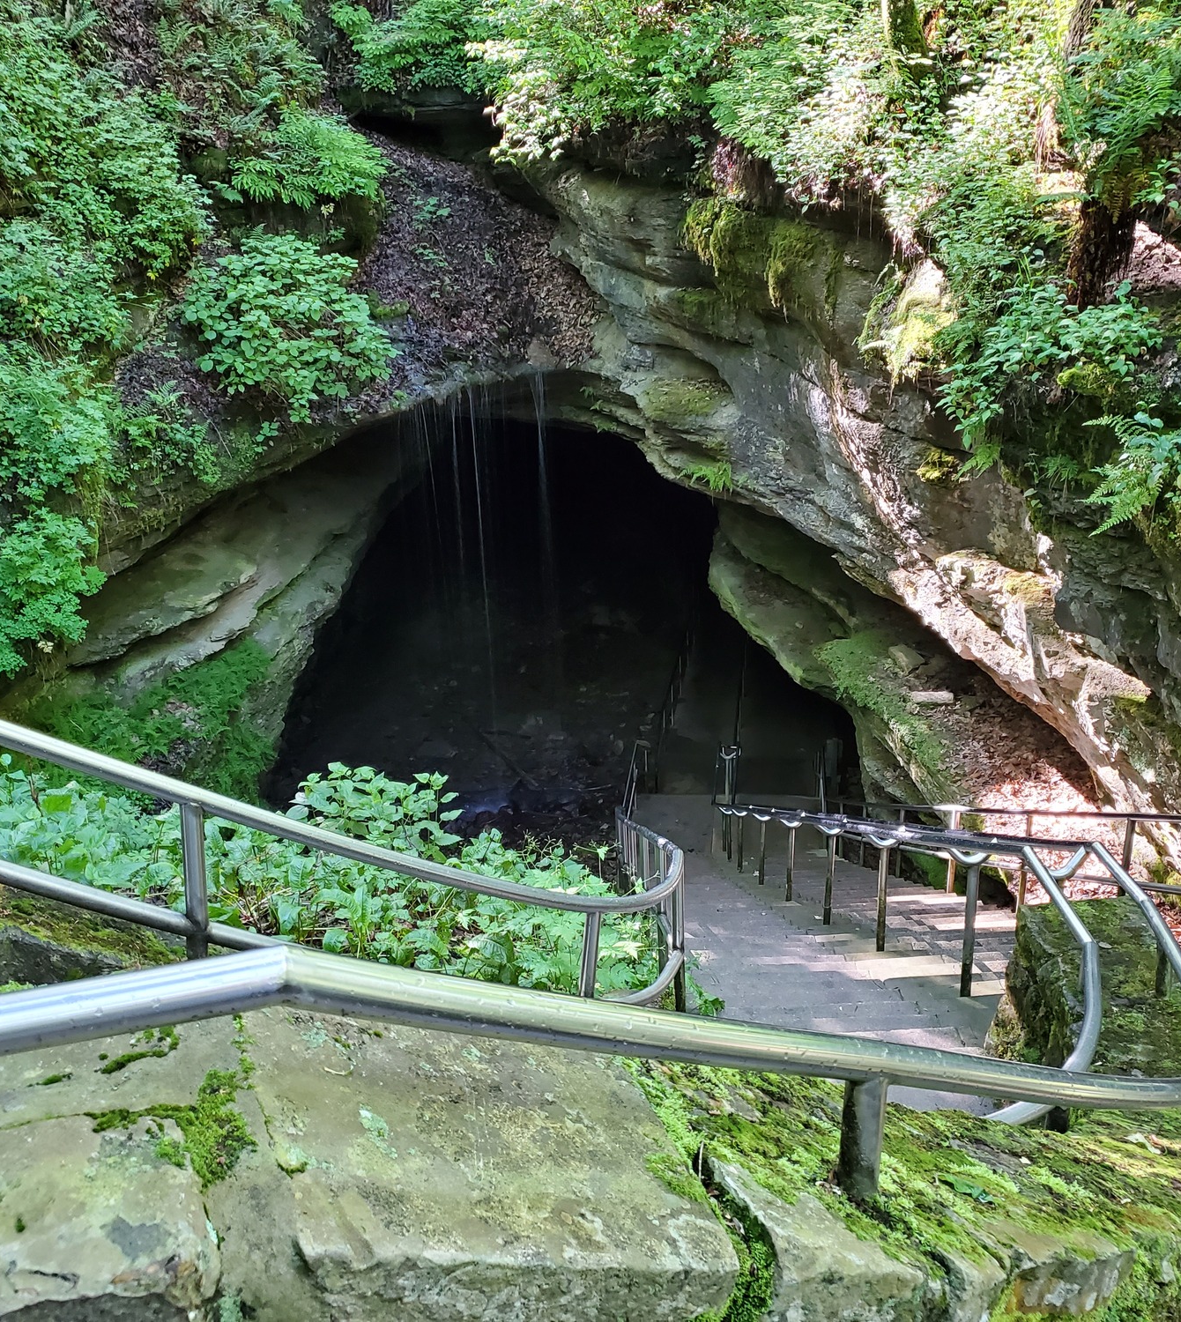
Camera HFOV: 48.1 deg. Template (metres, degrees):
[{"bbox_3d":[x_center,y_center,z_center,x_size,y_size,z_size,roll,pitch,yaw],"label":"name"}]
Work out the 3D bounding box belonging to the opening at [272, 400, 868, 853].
[{"bbox_3d":[-0.450,-0.460,19.300,8.500,6.400,2.000,-2,21,-1],"label":"opening"}]

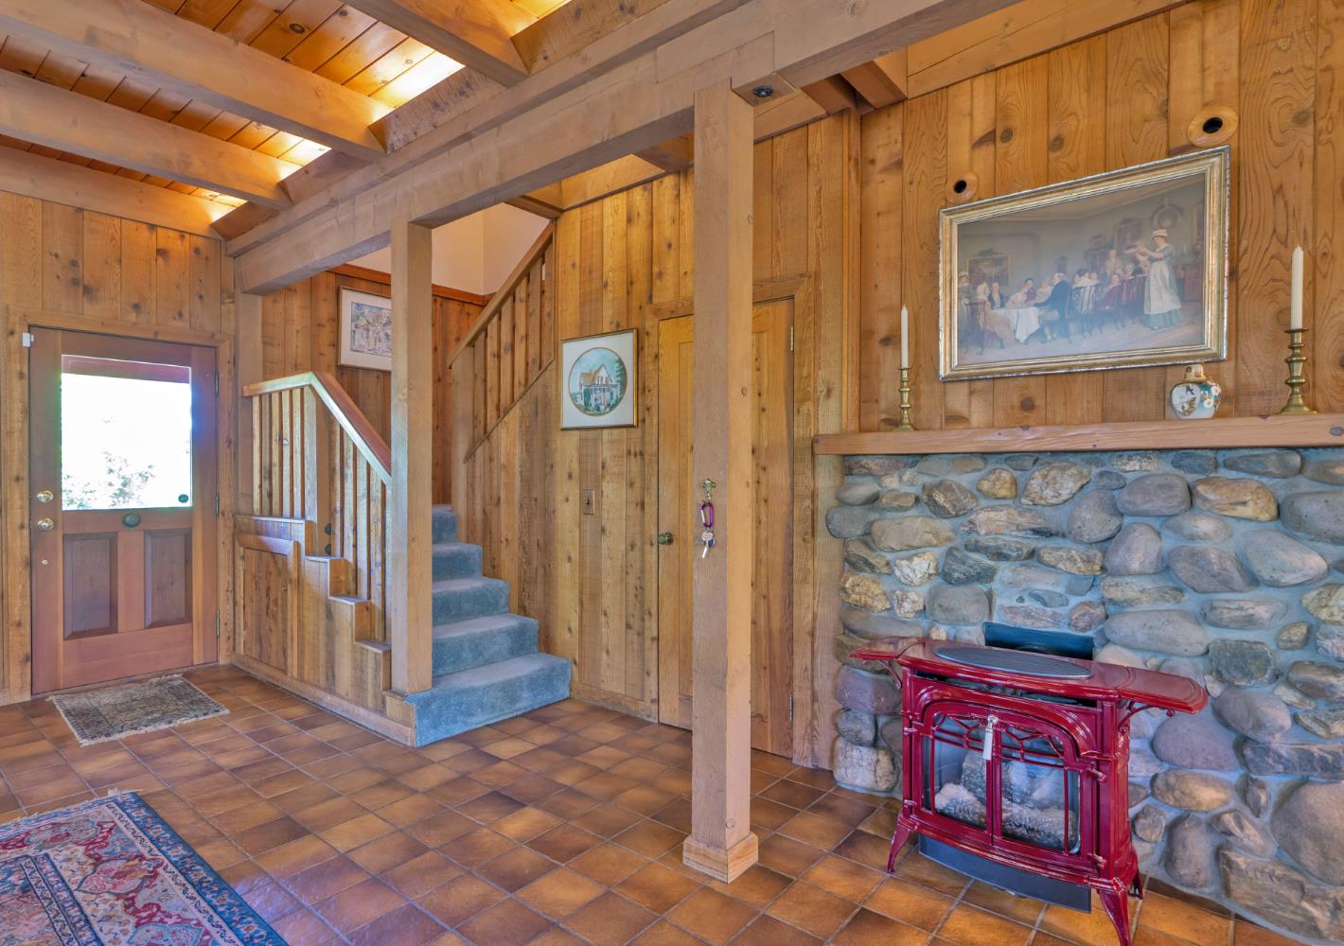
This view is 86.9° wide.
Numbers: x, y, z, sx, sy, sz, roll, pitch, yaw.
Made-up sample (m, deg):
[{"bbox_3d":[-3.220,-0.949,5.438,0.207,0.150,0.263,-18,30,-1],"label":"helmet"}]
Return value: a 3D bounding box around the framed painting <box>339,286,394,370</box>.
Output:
[{"bbox_3d":[-2.229,-1.079,5.456,0.025,0.582,0.660,0,0,39],"label":"framed painting"}]

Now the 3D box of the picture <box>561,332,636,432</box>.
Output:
[{"bbox_3d":[-0.389,-0.483,3.779,0.568,0.495,0.025,0,0,39],"label":"picture"}]

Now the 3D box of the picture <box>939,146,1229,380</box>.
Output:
[{"bbox_3d":[1.361,-0.667,2.437,0.860,0.646,0.050,0,0,39],"label":"picture"}]

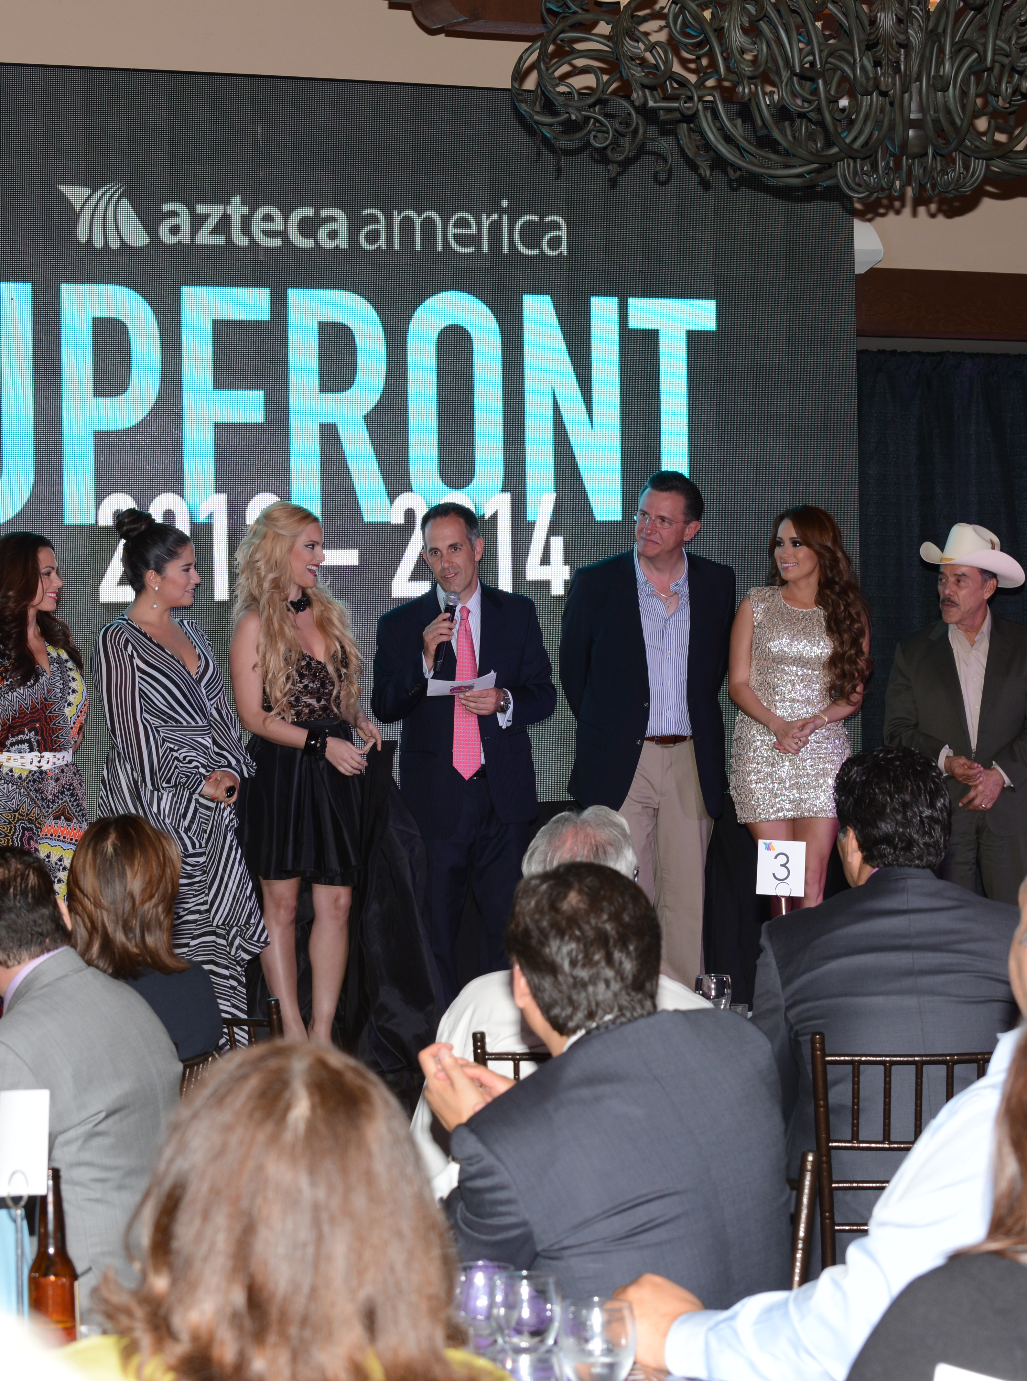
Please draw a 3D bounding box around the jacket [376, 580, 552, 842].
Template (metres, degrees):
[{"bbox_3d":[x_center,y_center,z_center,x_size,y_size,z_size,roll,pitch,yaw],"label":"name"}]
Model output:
[{"bbox_3d":[-0.142,0.057,11.750,0.545,0.740,0.340,-1,1,2],"label":"jacket"}]

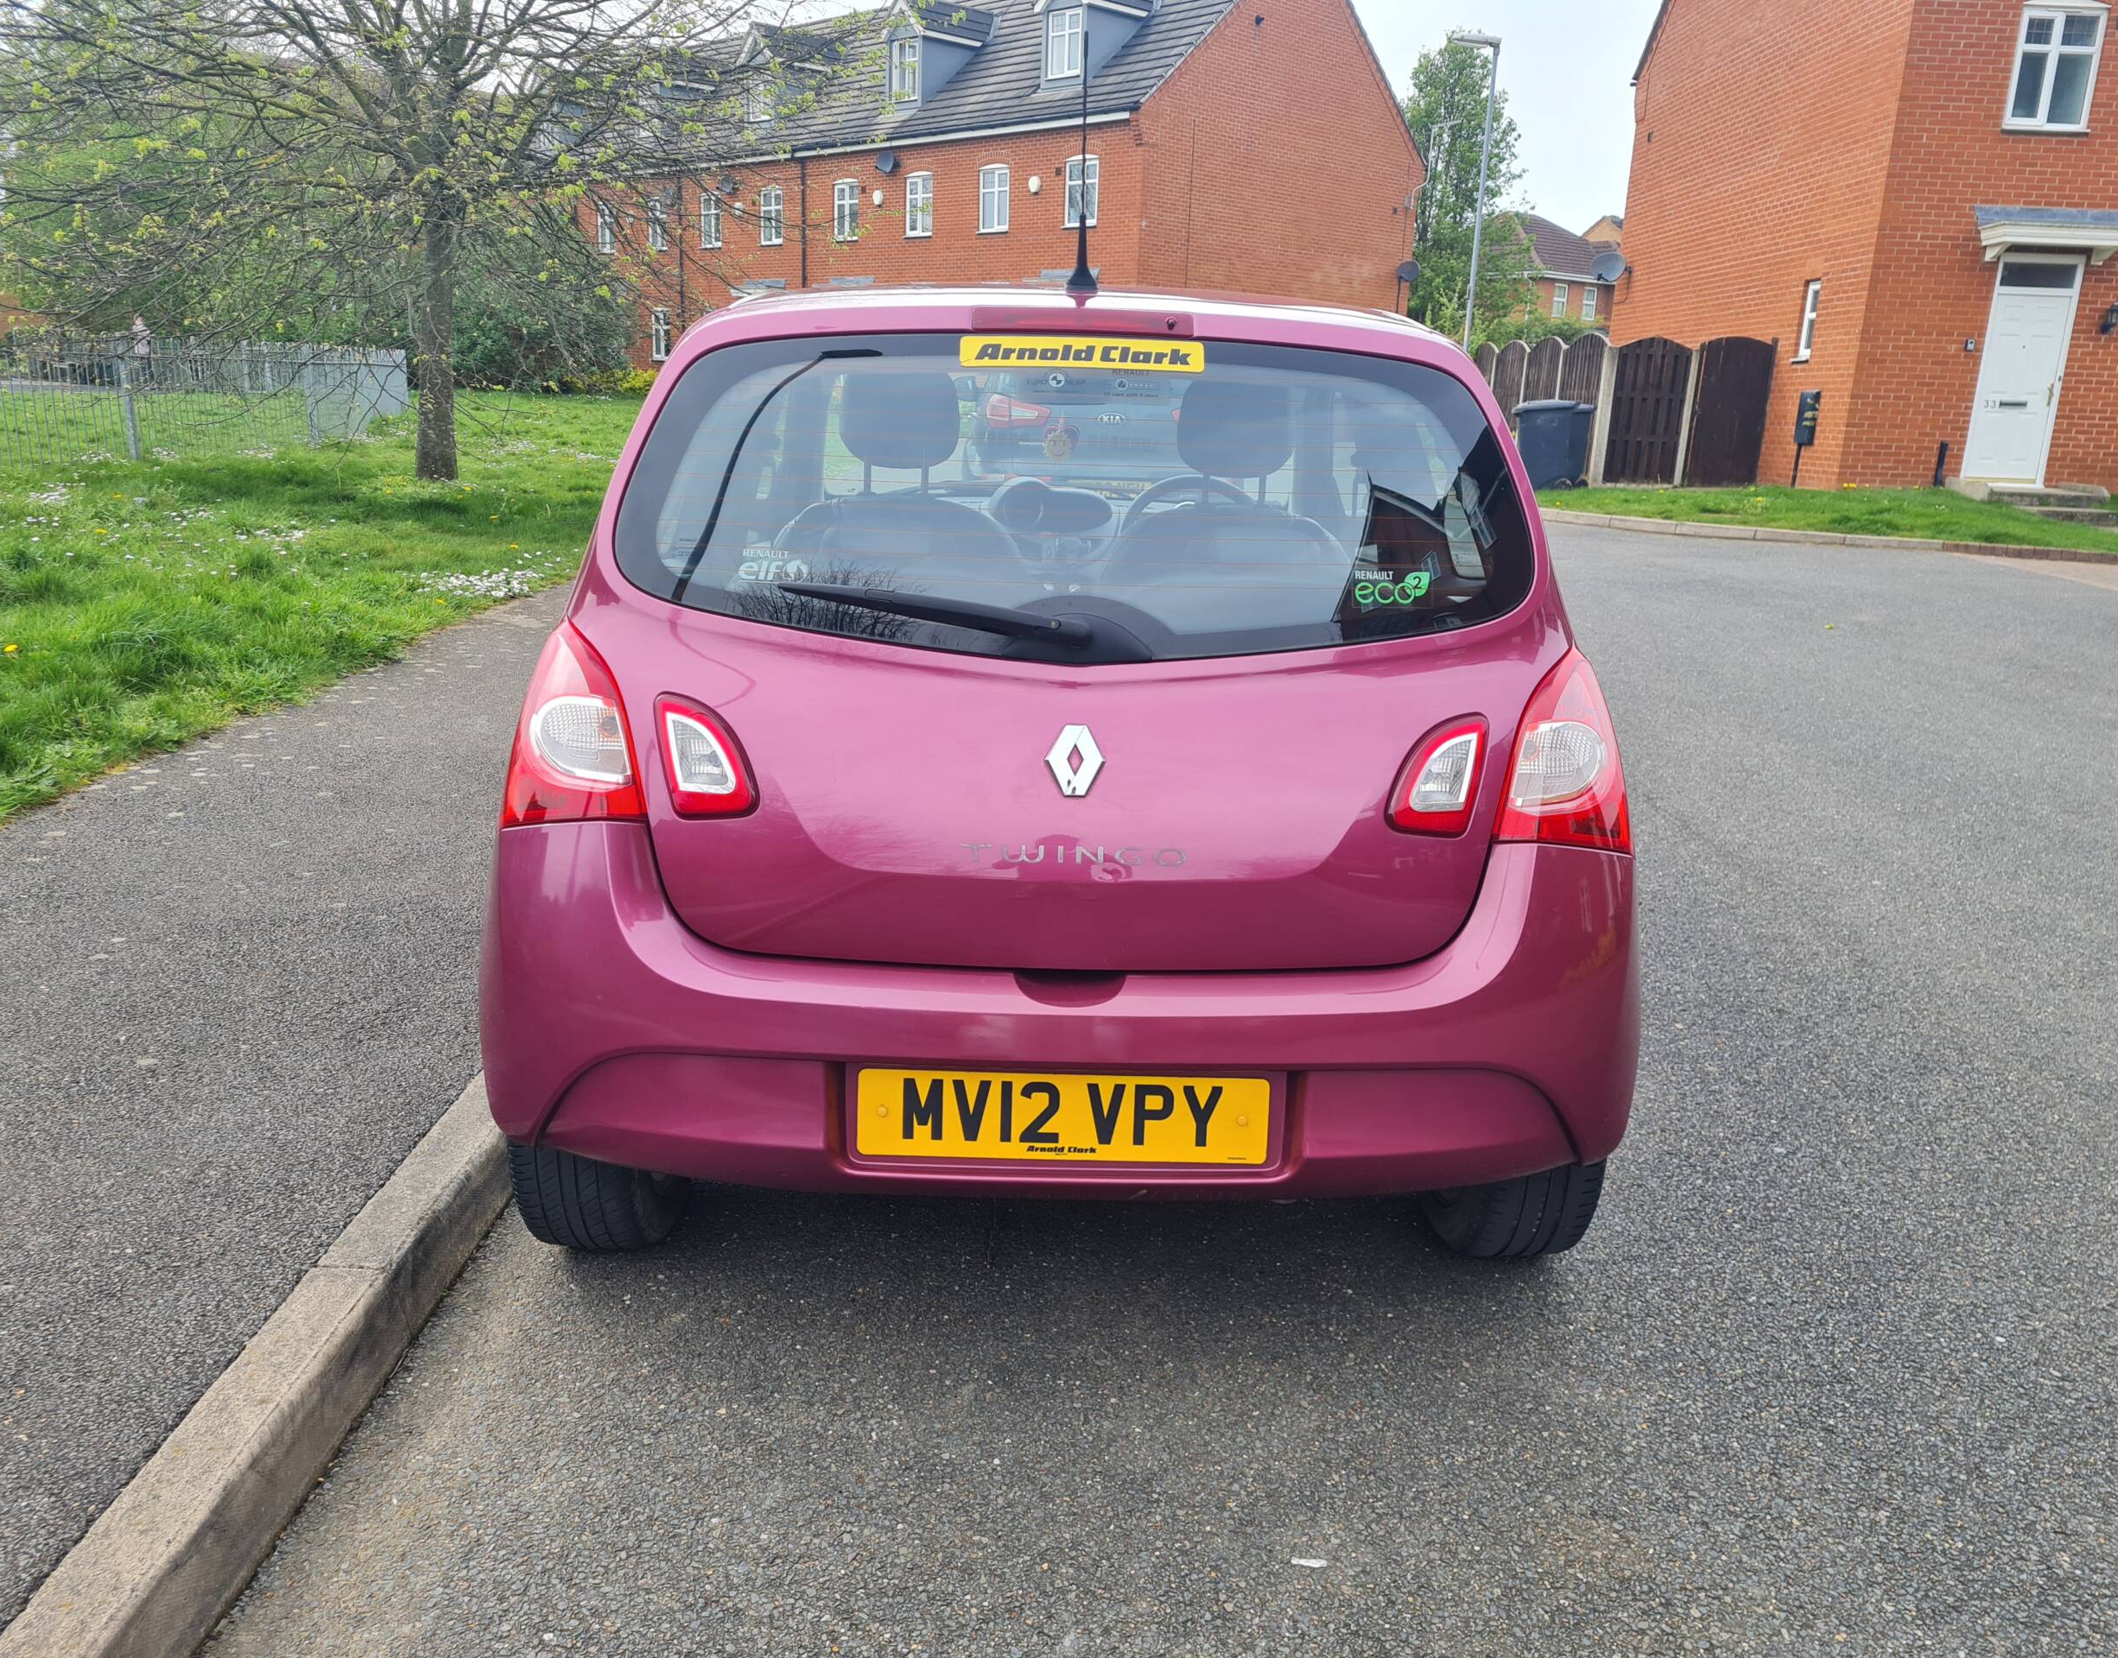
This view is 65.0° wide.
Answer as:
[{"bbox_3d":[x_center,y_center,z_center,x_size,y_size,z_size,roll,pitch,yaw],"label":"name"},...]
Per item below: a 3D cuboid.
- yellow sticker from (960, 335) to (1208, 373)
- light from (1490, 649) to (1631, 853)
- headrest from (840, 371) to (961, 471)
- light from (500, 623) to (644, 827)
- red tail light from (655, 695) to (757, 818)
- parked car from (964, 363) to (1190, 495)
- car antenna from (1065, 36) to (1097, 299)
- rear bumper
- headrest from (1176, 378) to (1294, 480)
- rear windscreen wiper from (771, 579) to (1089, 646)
[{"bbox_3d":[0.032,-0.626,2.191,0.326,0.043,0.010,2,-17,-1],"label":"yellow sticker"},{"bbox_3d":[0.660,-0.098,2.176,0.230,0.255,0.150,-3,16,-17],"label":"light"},{"bbox_3d":[-0.318,-0.816,3.325,0.235,0.195,0.120,2,15,-1],"label":"headrest"},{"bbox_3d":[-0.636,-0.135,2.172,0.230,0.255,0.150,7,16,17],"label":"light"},{"bbox_3d":[-0.443,-0.090,2.084,0.128,0.155,0.070,5,16,10],"label":"red tail light"},{"bbox_3d":[0.274,-2.777,12.062,1.855,1.640,4.440,2,15,-1],"label":"parked car"},{"bbox_3d":[0.035,-0.914,2.299,0.045,0.373,0.060,0,45,0],"label":"car antenna"},{"bbox_3d":[0.003,0.223,2.208,1.630,0.430,0.400,2,15,-1],"label":"rear bumper"},{"bbox_3d":[0.353,-0.800,3.324,0.235,0.195,0.120,2,15,-1],"label":"headrest"},{"bbox_3d":[-0.157,-0.270,2.076,0.405,0.045,0.045,9,-17,5],"label":"rear windscreen wiper"}]

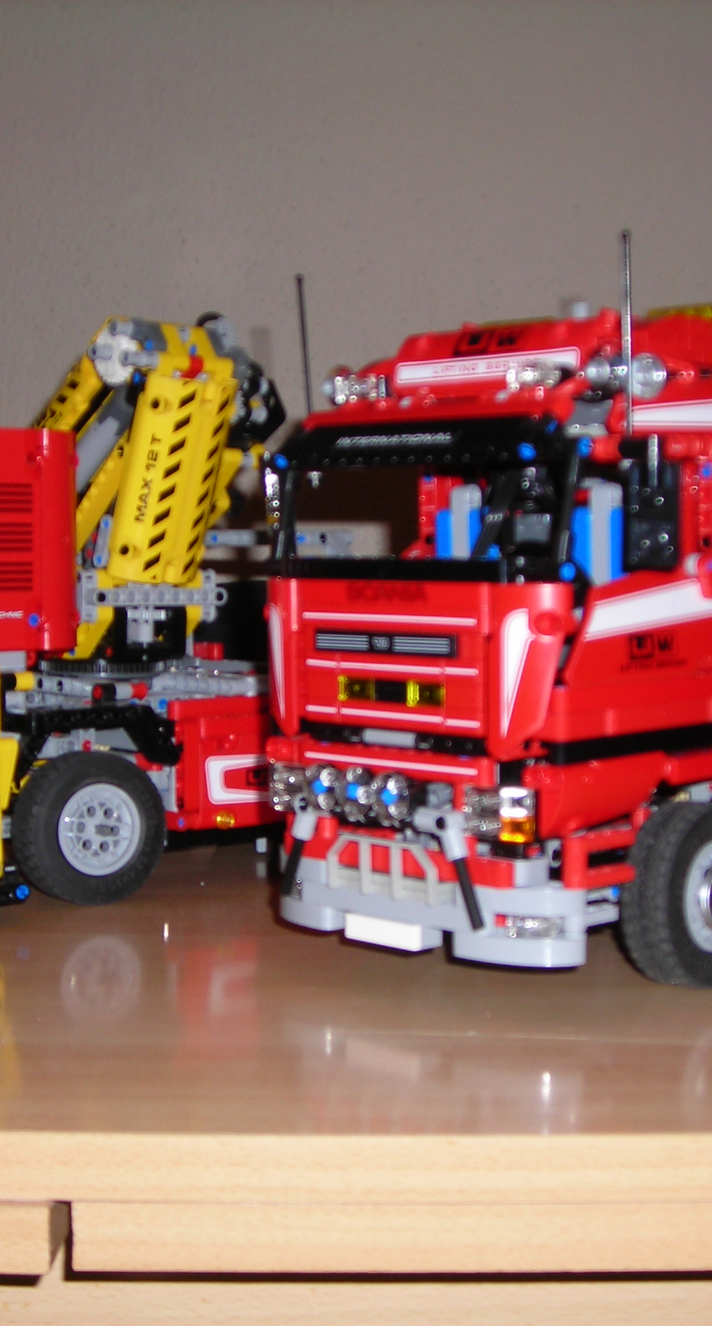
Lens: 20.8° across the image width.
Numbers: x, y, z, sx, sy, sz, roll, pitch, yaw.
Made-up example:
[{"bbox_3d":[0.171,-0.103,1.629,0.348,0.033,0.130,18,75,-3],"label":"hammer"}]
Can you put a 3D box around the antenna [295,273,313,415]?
[{"bbox_3d":[-0.018,-0.113,0.703,0.004,0.055,0.004,-4,-2,-44],"label":"antenna"}]

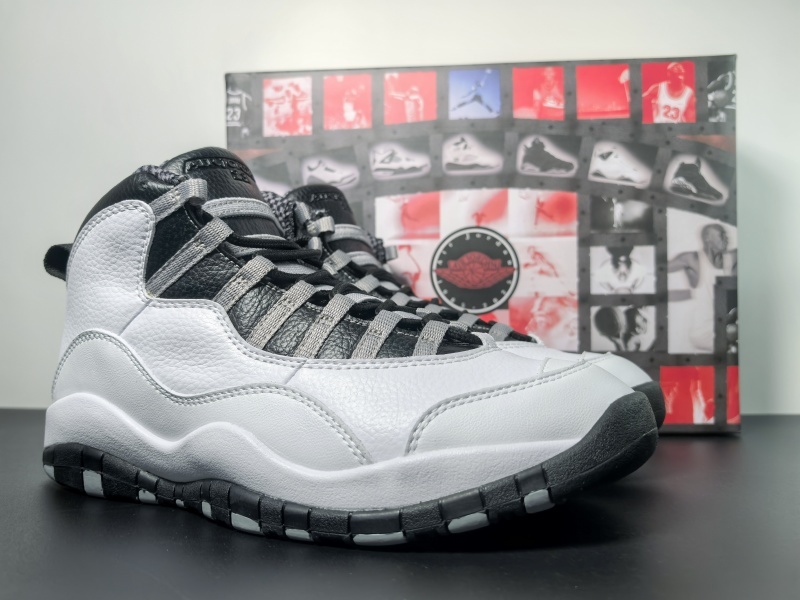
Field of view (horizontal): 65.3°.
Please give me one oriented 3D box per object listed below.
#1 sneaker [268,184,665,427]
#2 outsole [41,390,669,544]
[{"bbox_3d":[-0.009,0.008,0.380,0.306,0.167,0.106,-1,-1,25],"label":"sneaker"},{"bbox_3d":[-0.044,0.063,0.289,0.301,0.053,0.103,-1,-1,22],"label":"outsole"}]

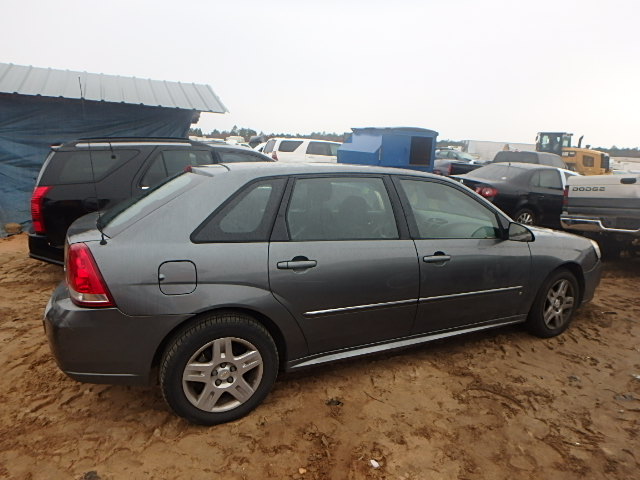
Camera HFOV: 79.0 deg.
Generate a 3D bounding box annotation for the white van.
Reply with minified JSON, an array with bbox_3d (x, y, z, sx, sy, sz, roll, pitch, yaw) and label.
[{"bbox_3d":[-0.034,-3.784,18.802,5.100,1.920,1.980,-4,14,-25],"label":"white van"}]

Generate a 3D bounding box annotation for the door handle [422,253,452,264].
[{"bbox_3d":[0.794,0.123,2.625,0.235,0.050,0.060,-4,14,-24],"label":"door handle"}]

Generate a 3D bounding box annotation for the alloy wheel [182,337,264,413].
[{"bbox_3d":[-0.553,0.748,2.224,0.445,0.445,0.150,-4,14,-24],"label":"alloy wheel"}]

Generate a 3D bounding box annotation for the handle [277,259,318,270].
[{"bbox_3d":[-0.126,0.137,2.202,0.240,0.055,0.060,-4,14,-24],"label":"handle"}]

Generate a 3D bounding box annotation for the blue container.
[{"bbox_3d":[2.505,-2.741,14.200,2.700,2.450,2.600,-4,14,-24],"label":"blue container"}]

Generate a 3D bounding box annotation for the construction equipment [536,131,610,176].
[{"bbox_3d":[17.695,-6.412,30.160,2.600,3.350,7.000,-9,16,-40],"label":"construction equipment"}]

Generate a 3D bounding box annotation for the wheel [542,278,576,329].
[{"bbox_3d":[2.045,0.550,3.384,0.445,0.445,0.150,-5,14,-27],"label":"wheel"}]

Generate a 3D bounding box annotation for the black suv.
[{"bbox_3d":[-1.685,-0.762,6.518,4.930,1.720,1.850,-5,14,-26],"label":"black suv"}]

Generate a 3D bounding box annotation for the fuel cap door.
[{"bbox_3d":[-0.722,0.190,1.971,0.180,0.185,0.030,-4,14,-24],"label":"fuel cap door"}]

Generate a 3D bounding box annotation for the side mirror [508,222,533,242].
[{"bbox_3d":[1.498,-0.057,2.822,0.130,0.150,0.220,-4,14,-24],"label":"side mirror"}]

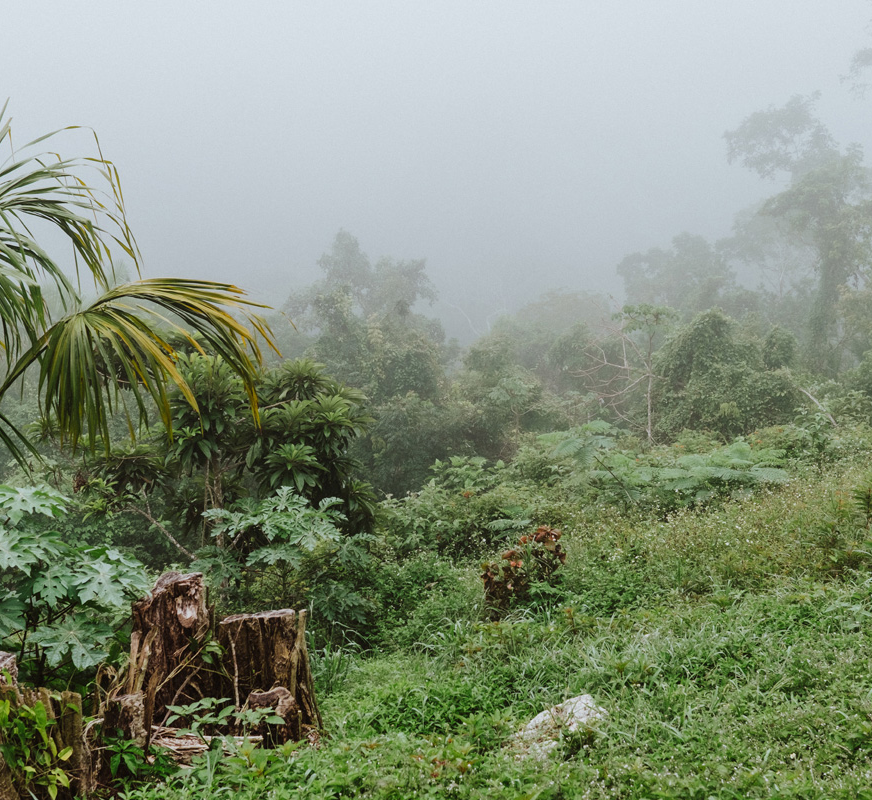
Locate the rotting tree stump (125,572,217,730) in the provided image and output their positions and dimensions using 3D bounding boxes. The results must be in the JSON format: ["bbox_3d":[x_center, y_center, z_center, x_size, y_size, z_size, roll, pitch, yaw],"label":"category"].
[{"bbox_3d":[-1.343,1.267,5.900,0.450,0.800,0.430,0,2,0],"label":"rotting tree stump"}]

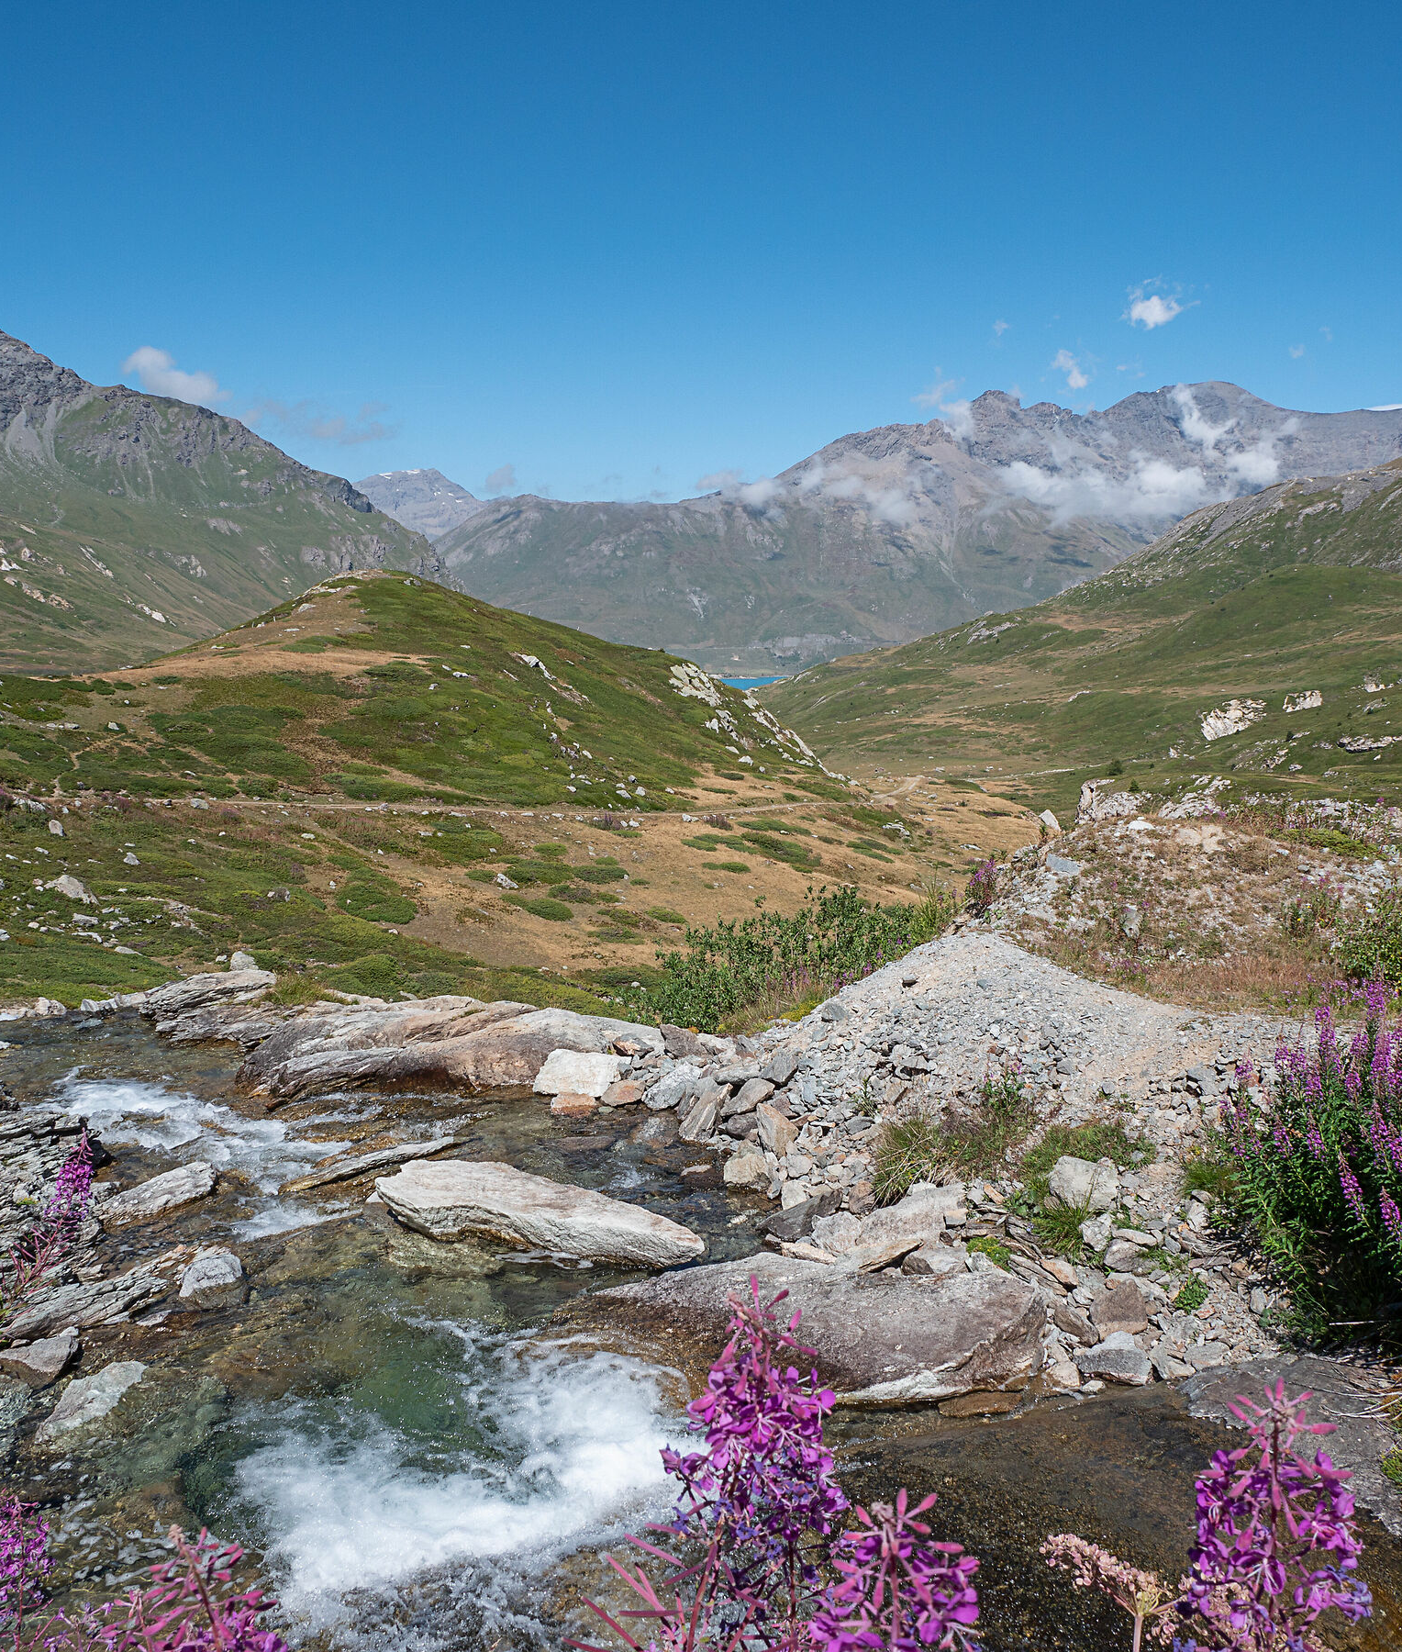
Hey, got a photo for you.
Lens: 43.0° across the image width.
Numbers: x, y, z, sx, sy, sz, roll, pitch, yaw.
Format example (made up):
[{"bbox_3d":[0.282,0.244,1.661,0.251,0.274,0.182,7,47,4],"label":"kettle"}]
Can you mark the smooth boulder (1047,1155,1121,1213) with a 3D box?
[{"bbox_3d":[1.418,1.333,6.600,0.270,0.185,0.210,2,8,12],"label":"smooth boulder"}]

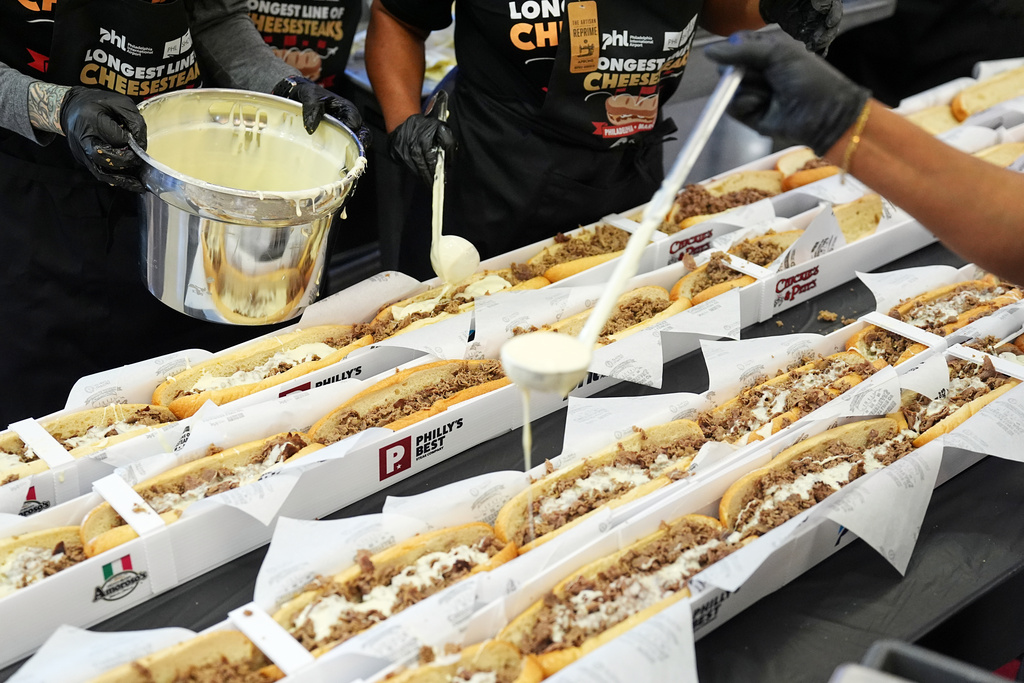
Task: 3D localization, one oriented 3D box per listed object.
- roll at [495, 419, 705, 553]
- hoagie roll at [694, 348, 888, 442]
[{"bbox_3d":[0.104,0.162,1.482,0.292,0.068,0.089,-22,35,-33],"label":"roll"},{"bbox_3d":[0.326,0.074,1.635,0.280,0.068,0.089,-22,35,-33],"label":"hoagie roll"}]

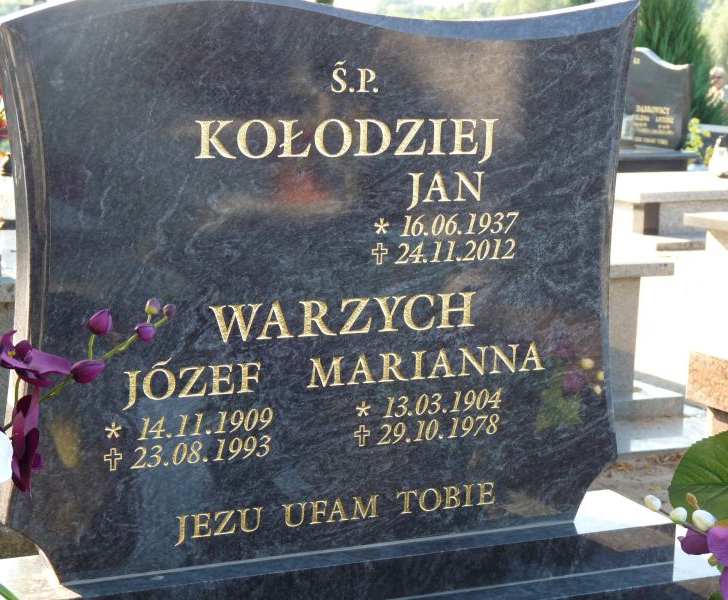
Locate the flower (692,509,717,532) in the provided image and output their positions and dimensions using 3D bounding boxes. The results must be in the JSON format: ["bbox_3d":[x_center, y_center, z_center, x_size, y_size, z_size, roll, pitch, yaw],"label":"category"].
[{"bbox_3d":[0.386,0.250,2.120,0.027,0.026,0.026,5,10,21],"label":"flower"}]

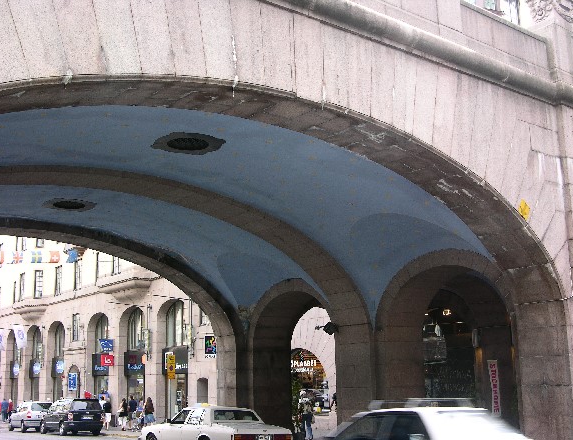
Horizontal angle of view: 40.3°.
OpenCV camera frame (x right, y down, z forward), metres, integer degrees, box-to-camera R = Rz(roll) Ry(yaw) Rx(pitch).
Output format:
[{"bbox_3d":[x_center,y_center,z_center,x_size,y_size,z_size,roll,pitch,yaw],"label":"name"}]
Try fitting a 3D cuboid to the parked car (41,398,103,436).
[{"bbox_3d":[-11.200,10.230,40.500,1.950,1.740,4.750,6,-14,-31],"label":"parked car"}]

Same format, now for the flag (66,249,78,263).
[{"bbox_3d":[-10.741,1.785,39.000,0.650,0.680,0.100,5,-13,-27],"label":"flag"}]

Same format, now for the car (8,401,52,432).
[{"bbox_3d":[-14.700,11.380,45.000,1.750,1.600,4.350,6,-14,-31],"label":"car"}]

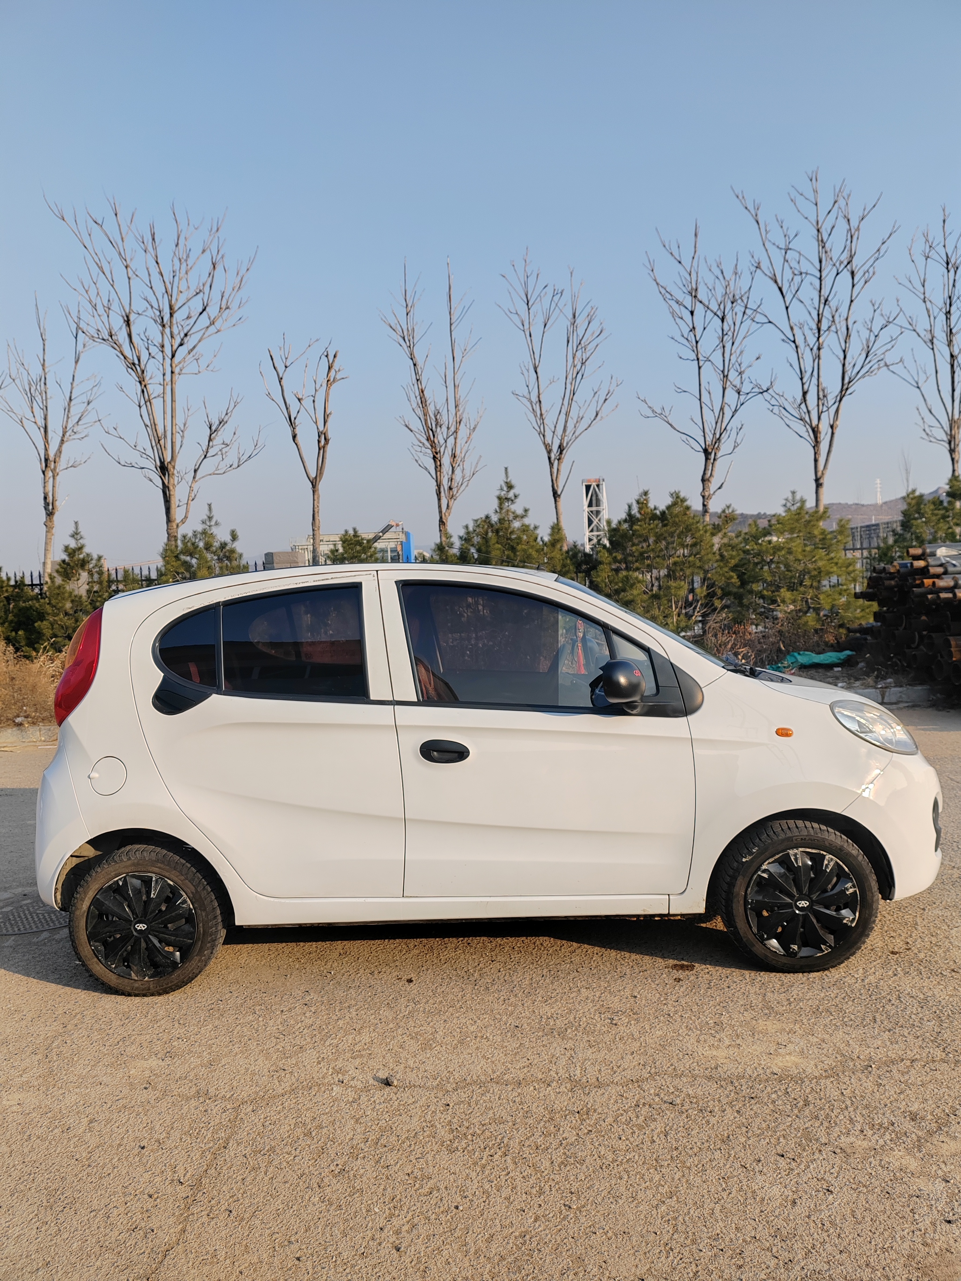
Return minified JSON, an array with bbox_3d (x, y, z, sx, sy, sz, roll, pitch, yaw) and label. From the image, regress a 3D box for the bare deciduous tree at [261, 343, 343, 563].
[{"bbox_3d":[-2.468,-1.807,14.174,1.189,4.885,1.129,-2,3,0],"label":"bare deciduous tree"}]

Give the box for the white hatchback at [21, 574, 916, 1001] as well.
[{"bbox_3d":[0.018,0.439,4.292,3.560,1.520,1.640,-2,3,1],"label":"white hatchback"}]

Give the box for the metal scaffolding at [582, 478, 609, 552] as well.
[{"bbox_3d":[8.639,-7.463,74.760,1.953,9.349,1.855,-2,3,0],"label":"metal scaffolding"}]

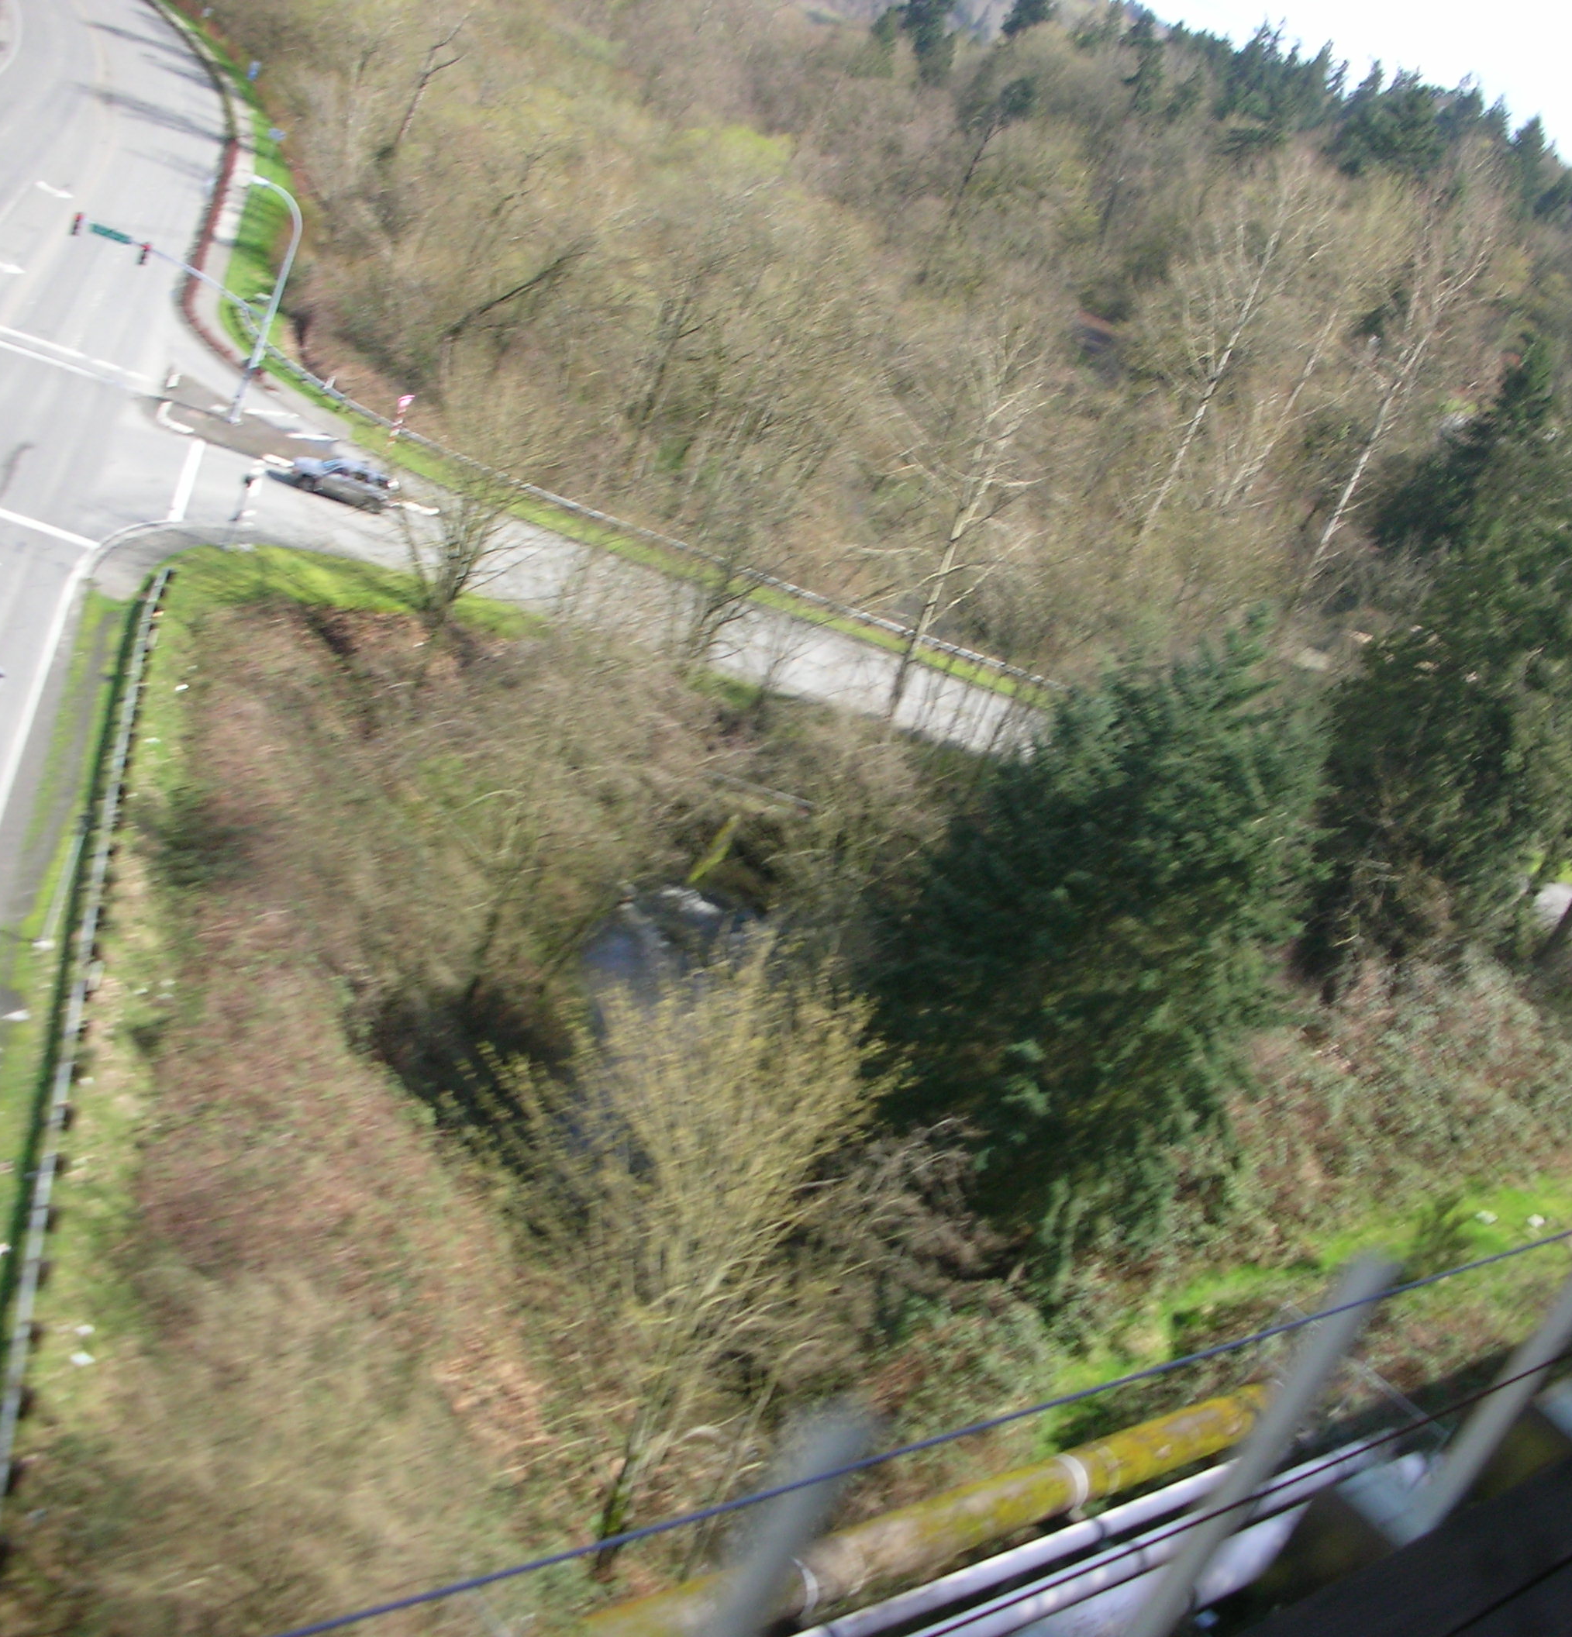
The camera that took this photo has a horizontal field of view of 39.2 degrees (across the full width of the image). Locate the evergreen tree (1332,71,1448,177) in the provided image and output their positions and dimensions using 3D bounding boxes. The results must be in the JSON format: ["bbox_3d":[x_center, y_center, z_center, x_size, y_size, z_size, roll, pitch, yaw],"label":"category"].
[{"bbox_3d":[80.694,-92.792,295.429,12.000,17.500,12.000,25,19,6],"label":"evergreen tree"}]

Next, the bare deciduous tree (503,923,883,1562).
[{"bbox_3d":[-3.314,9.106,46.826,7.200,15.000,7.200,24,19,4],"label":"bare deciduous tree"}]

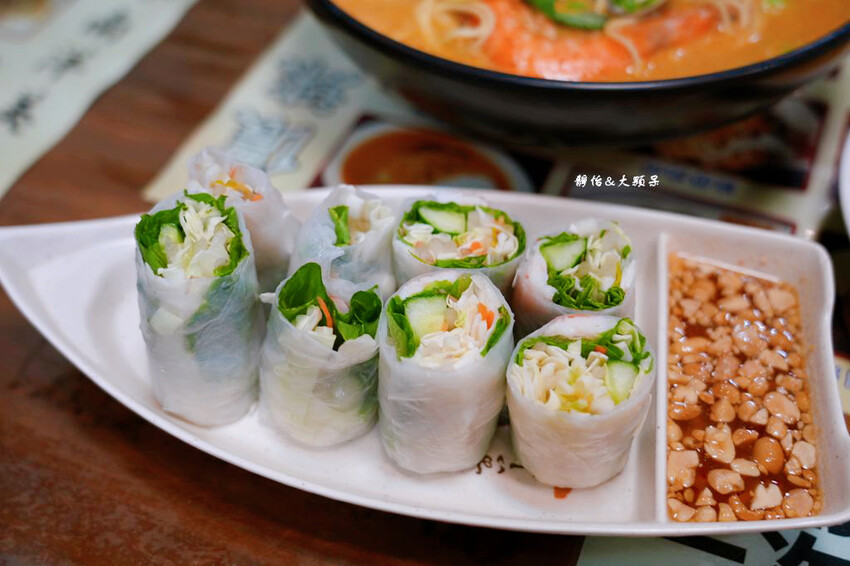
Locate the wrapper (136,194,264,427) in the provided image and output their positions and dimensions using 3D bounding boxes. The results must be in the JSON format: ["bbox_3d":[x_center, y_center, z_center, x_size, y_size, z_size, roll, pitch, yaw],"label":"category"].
[{"bbox_3d":[-0.070,0.011,0.315,0.034,0.070,0.034,0,45,0],"label":"wrapper"}]

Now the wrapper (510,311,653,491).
[{"bbox_3d":[0.048,0.037,0.313,0.041,0.036,0.041,0,45,0],"label":"wrapper"}]

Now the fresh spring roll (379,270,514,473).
[{"bbox_3d":[0.006,0.029,0.310,0.039,0.052,0.039,0,45,0],"label":"fresh spring roll"}]

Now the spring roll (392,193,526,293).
[{"bbox_3d":[0.011,0.001,0.342,0.043,0.047,0.043,0,45,0],"label":"spring roll"}]

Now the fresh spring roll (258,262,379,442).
[{"bbox_3d":[-0.033,0.024,0.319,0.035,0.047,0.035,0,45,0],"label":"fresh spring roll"}]

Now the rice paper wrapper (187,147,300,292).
[{"bbox_3d":[-0.061,-0.013,0.346,0.032,0.061,0.032,0,45,0],"label":"rice paper wrapper"}]

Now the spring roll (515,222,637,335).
[{"bbox_3d":[0.049,0.008,0.339,0.040,0.041,0.040,0,45,0],"label":"spring roll"}]

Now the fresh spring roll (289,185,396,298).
[{"bbox_3d":[-0.029,-0.005,0.347,0.034,0.047,0.034,0,45,0],"label":"fresh spring roll"}]

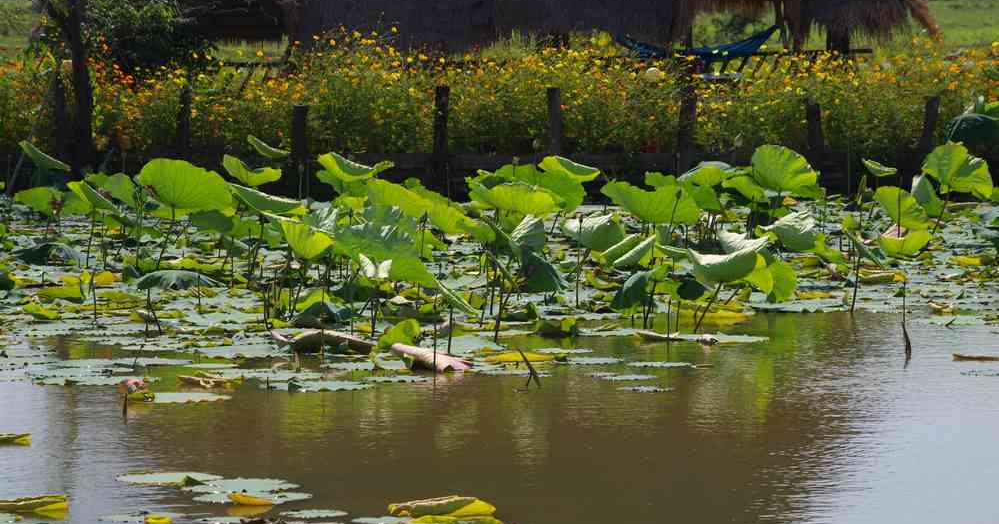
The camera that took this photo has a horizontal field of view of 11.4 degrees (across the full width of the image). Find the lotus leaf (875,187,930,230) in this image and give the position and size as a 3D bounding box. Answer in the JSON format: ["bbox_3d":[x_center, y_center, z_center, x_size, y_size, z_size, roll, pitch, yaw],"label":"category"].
[{"bbox_3d":[2.501,-0.332,31.001,0.348,0.250,0.306,0,3,0],"label":"lotus leaf"}]

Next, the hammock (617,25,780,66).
[{"bbox_3d":[2.391,-2.601,60.000,1.970,0.460,0.600,0,3,0],"label":"hammock"}]

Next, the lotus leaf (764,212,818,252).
[{"bbox_3d":[1.674,-0.175,28.635,0.334,0.222,0.300,0,3,0],"label":"lotus leaf"}]

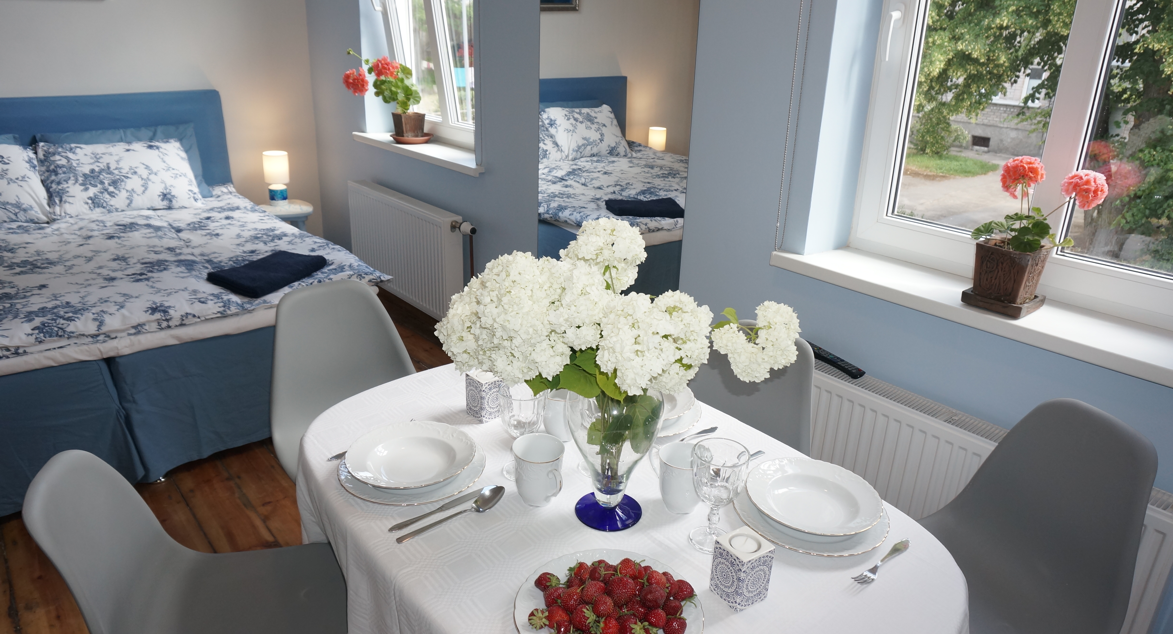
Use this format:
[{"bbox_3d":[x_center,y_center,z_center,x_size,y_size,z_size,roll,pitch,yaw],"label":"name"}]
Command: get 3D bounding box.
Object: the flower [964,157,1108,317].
[{"bbox_3d":[1.027,-0.189,1.793,0.215,0.356,0.235,-15,27,-37],"label":"flower"}]

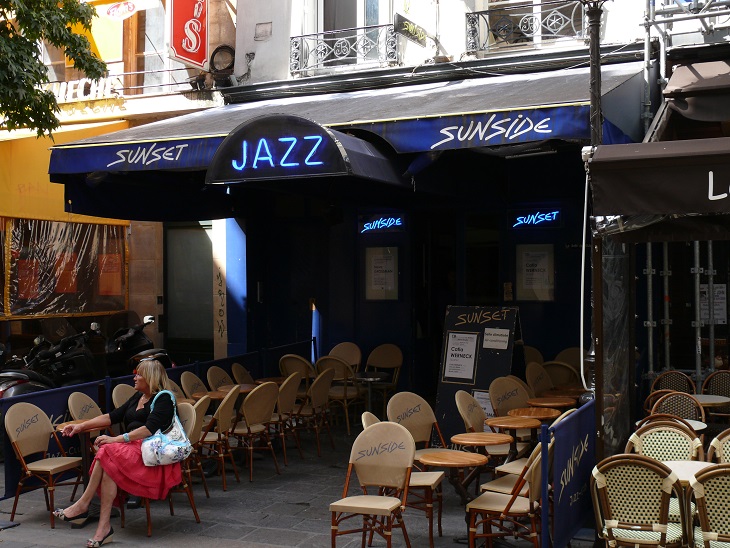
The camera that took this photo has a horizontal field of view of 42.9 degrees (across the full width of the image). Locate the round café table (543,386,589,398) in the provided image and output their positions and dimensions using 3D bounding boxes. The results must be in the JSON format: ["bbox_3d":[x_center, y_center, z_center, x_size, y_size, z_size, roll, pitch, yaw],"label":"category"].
[{"bbox_3d":[2.012,1.562,9.270,0.475,0.735,0.475,0,1,25],"label":"round café table"}]

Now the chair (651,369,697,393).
[{"bbox_3d":[2.935,1.395,8.890,0.490,0.880,0.550,0,0,22],"label":"chair"}]

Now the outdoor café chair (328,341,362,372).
[{"bbox_3d":[-0.284,1.383,12.197,0.495,0.916,0.544,-1,0,20],"label":"outdoor café chair"}]

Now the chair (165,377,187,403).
[{"bbox_3d":[-1.744,1.443,8.887,0.520,0.891,0.446,-1,0,22],"label":"chair"}]

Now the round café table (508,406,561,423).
[{"bbox_3d":[1.498,1.584,8.180,0.475,0.735,0.475,0,1,0],"label":"round café table"}]

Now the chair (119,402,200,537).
[{"bbox_3d":[-1.530,1.447,7.011,0.446,0.891,0.520,-1,0,44],"label":"chair"}]

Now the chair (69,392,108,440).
[{"bbox_3d":[-2.233,1.457,7.871,0.520,0.891,0.446,-1,0,21],"label":"chair"}]

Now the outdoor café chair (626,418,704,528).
[{"bbox_3d":[1.840,1.402,5.739,0.520,0.900,0.560,0,-1,21],"label":"outdoor café chair"}]

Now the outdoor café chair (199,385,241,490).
[{"bbox_3d":[-1.381,1.464,8.409,0.520,0.900,0.470,0,0,14],"label":"outdoor café chair"}]

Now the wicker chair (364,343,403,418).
[{"bbox_3d":[0.221,1.377,11.731,0.495,0.916,0.544,-1,0,20],"label":"wicker chair"}]

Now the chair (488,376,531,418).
[{"bbox_3d":[1.500,1.477,8.780,0.460,0.930,0.560,-1,1,-33],"label":"chair"}]

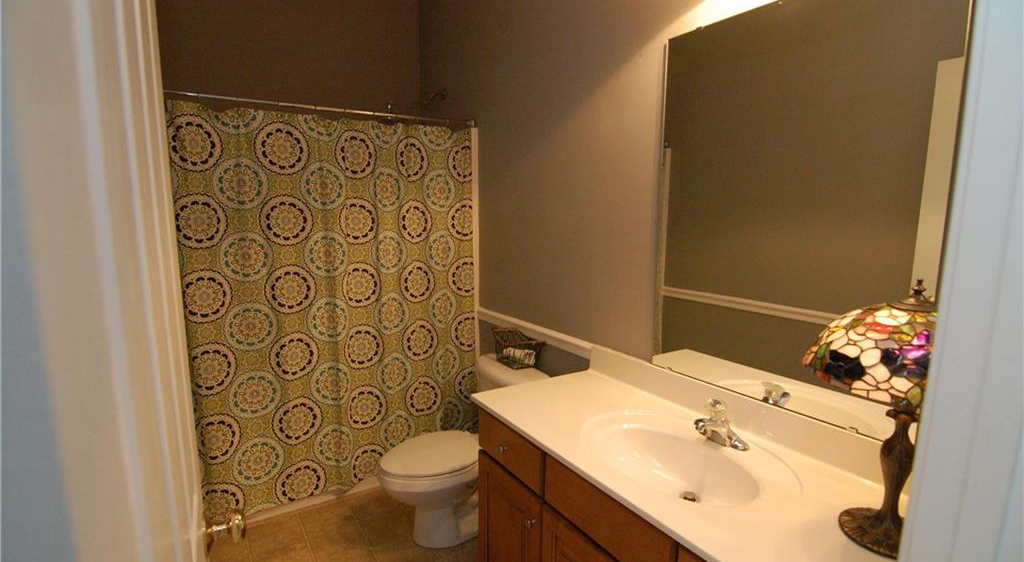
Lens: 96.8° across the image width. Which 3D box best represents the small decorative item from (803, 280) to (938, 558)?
[{"bbox_3d":[0.765,0.259,0.892,0.325,0.520,0.325,-5,9,-34],"label":"small decorative item"}]

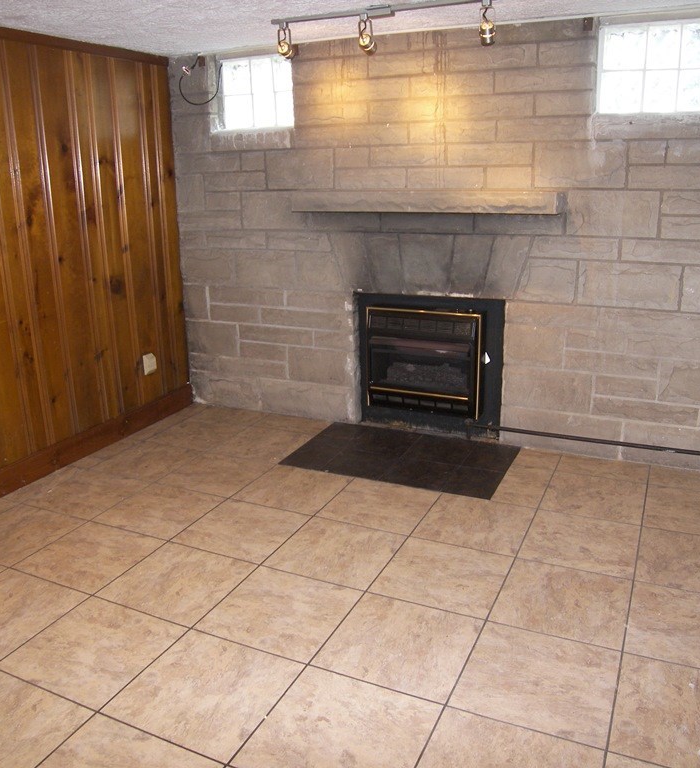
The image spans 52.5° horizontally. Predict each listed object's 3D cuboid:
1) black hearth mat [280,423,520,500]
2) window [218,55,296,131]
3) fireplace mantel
[{"bbox_3d":[0.292,0.385,3.864,1.135,0.011,0.719,7,18,24],"label":"black hearth mat"},{"bbox_3d":[-0.549,-1.701,4.142,0.519,0.400,0.091,7,18,24],"label":"window"},{"bbox_3d":[0.379,-0.957,3.707,1.433,0.114,0.223,7,18,24],"label":"fireplace mantel"}]

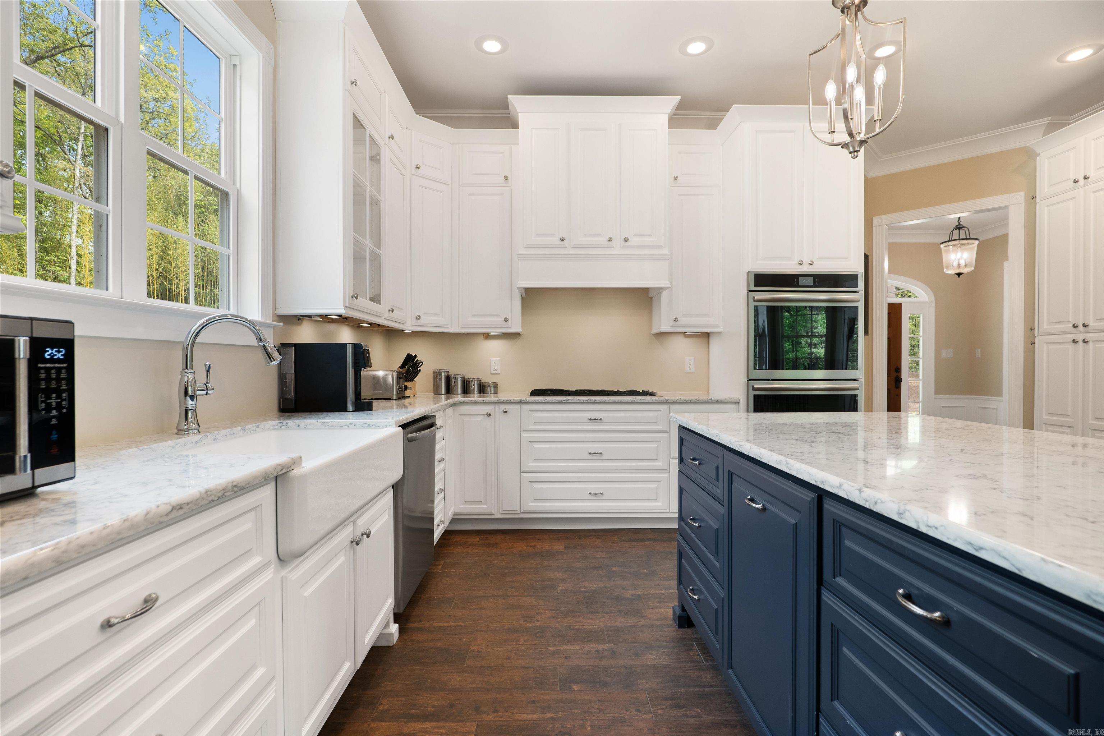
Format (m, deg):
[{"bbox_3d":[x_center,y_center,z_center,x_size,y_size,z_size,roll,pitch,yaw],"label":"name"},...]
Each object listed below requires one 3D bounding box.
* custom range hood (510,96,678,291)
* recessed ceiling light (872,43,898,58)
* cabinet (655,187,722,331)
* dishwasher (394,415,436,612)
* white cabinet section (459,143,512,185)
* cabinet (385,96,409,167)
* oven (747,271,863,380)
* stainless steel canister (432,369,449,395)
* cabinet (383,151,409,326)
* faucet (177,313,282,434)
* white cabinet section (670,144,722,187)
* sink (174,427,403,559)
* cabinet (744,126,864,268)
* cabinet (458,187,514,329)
[{"bbox_3d":[0.281,-1.182,3.604,1.137,1.300,0.610,0,0,-1],"label":"custom range hood"},{"bbox_3d":[2.047,-1.950,3.016,0.180,0.030,0.180,0,0,-1],"label":"recessed ceiling light"},{"bbox_3d":[1.035,-0.800,3.790,0.455,1.070,0.325,0,0,-1],"label":"cabinet"},{"bbox_3d":[-0.887,0.636,2.226,0.620,0.785,0.600,0,0,-1],"label":"dishwasher"},{"bbox_3d":[-0.491,-1.490,3.772,0.386,0.307,0.330,0,0,-1],"label":"white cabinet section"},{"bbox_3d":[-1.160,-1.500,3.170,0.330,0.300,0.520,0,0,-1],"label":"cabinet"},{"bbox_3d":[1.660,-0.277,3.500,0.757,0.715,0.580,0,0,-1],"label":"oven"},{"bbox_3d":[-0.840,0.104,3.719,0.123,0.189,0.123,0,0,-1],"label":"stainless steel canister"},{"bbox_3d":[-1.160,-0.815,3.170,0.330,1.060,0.520,0,0,-1],"label":"cabinet"},{"bbox_3d":[-1.075,0.014,1.636,0.294,0.388,0.127,0,0,-11],"label":"faucet"},{"bbox_3d":[1.061,-1.499,3.799,0.398,0.313,0.330,0,0,-1],"label":"white cabinet section"},{"bbox_3d":[-0.840,0.328,1.467,0.532,0.212,0.915,0,0,-1],"label":"sink"},{"bbox_3d":[1.675,-1.147,3.584,0.811,0.997,0.600,0,0,-1],"label":"cabinet"},{"bbox_3d":[-0.486,-0.808,3.757,0.417,1.044,0.315,0,0,-1],"label":"cabinet"}]

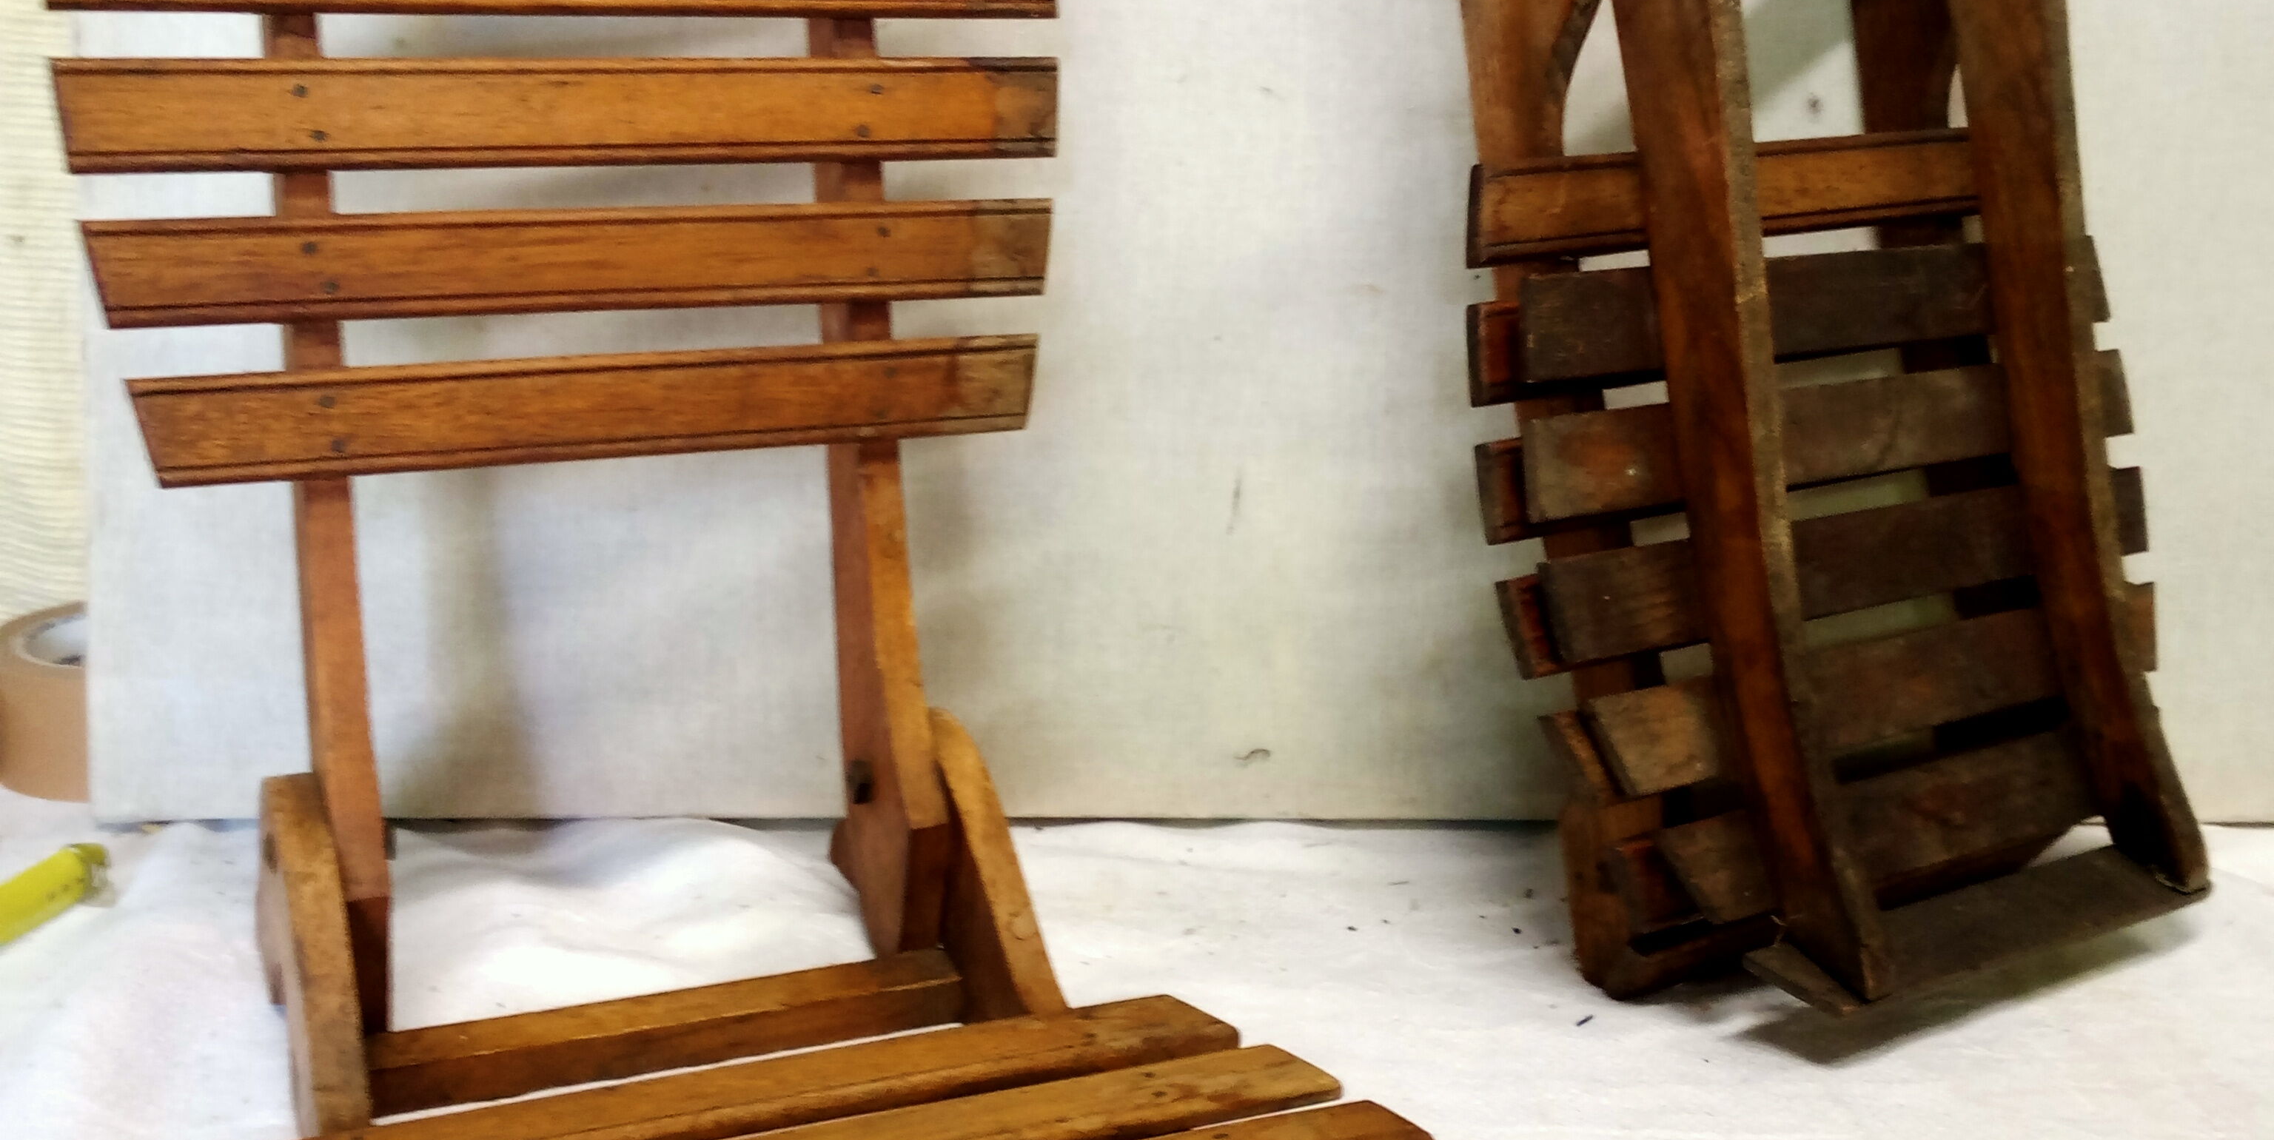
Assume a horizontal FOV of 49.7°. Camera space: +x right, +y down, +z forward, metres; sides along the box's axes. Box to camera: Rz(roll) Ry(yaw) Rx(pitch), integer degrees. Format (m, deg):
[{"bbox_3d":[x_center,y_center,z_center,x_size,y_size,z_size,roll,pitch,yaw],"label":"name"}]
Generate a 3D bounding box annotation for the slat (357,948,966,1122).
[{"bbox_3d":[-0.153,0.154,0.817,0.215,0.017,0.025,-5,17,-23],"label":"slat"}]

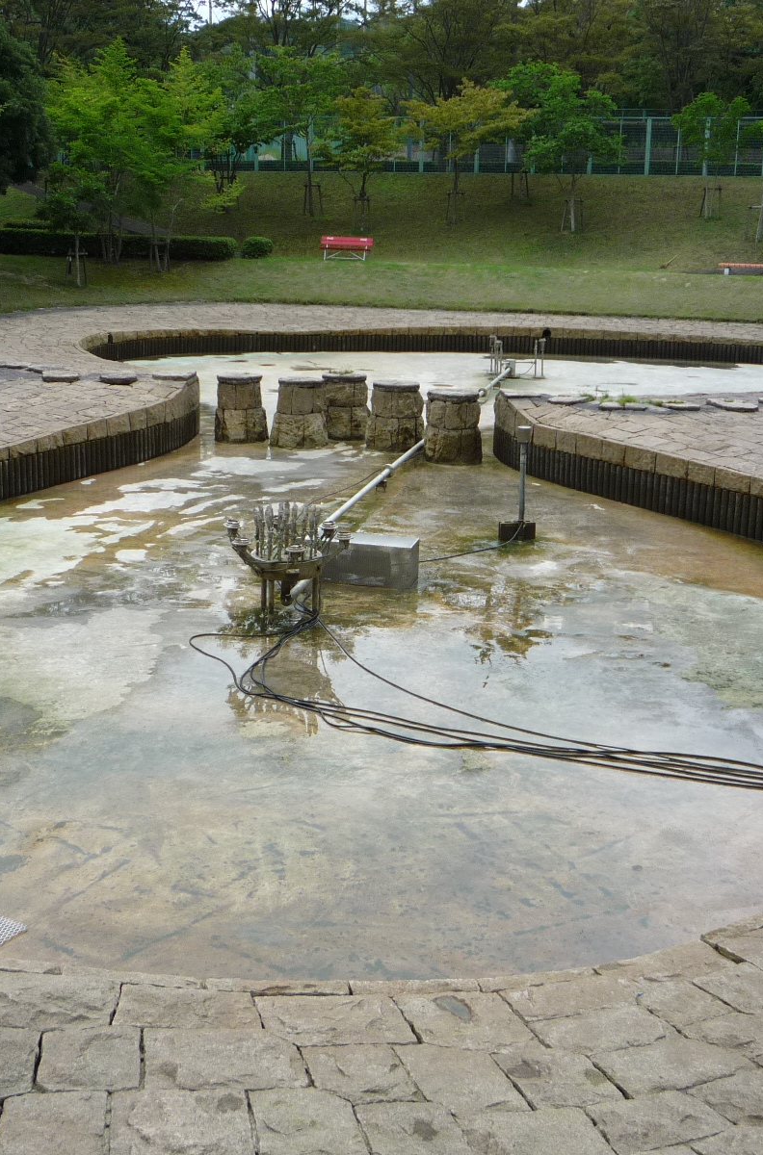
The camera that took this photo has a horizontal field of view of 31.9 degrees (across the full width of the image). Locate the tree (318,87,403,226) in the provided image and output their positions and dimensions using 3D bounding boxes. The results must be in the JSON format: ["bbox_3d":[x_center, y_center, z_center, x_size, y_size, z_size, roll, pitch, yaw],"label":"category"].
[{"bbox_3d":[-0.612,-12.544,39.963,2.500,4.022,2.500,1,16,0],"label":"tree"}]

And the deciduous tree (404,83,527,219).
[{"bbox_3d":[2.478,-12.904,40.445,3.600,4.155,3.400,1,16,0],"label":"deciduous tree"}]

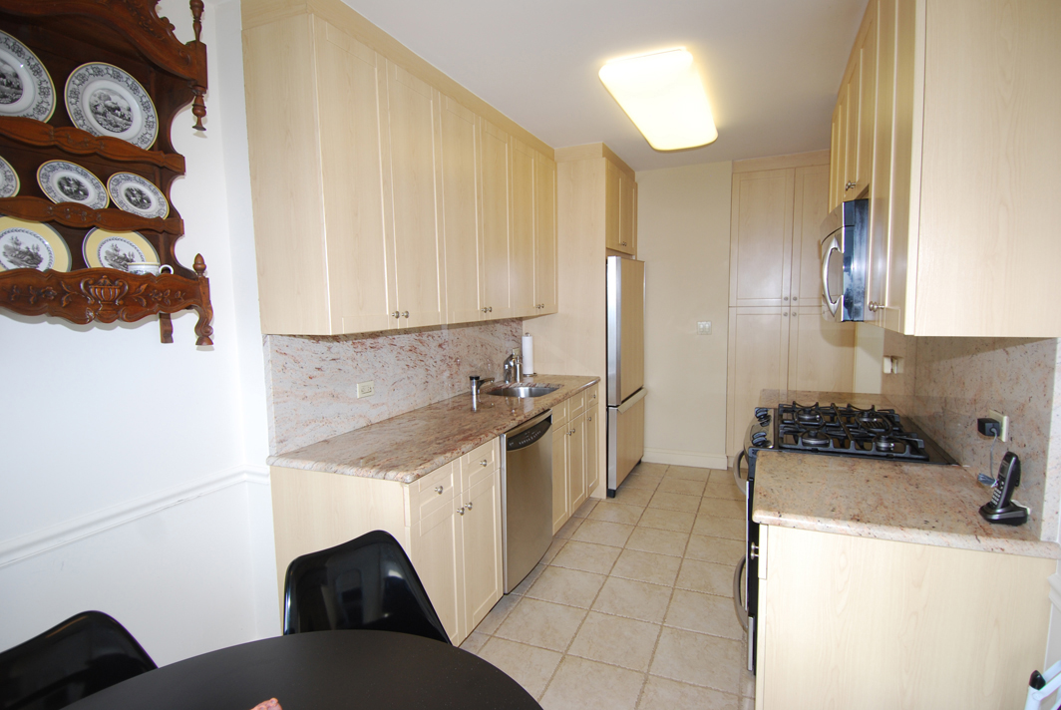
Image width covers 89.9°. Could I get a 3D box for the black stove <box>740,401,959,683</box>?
[{"bbox_3d":[1.204,0.739,2.180,0.675,0.940,0.780,1,5,23],"label":"black stove"}]

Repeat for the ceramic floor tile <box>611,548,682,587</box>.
[{"bbox_3d":[0.641,1.164,2.912,0.334,0.015,0.334,1,6,24],"label":"ceramic floor tile"}]

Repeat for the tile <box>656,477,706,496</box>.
[{"bbox_3d":[1.179,1.031,4.144,0.334,0.015,0.334,1,6,24],"label":"tile"}]

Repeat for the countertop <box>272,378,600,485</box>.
[{"bbox_3d":[-0.245,0.288,2.942,0.644,0.036,2.301,1,6,24],"label":"countertop"}]

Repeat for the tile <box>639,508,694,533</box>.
[{"bbox_3d":[0.917,1.105,3.544,0.332,0.010,0.336,1,5,23],"label":"tile"}]

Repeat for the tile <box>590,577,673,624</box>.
[{"bbox_3d":[0.507,1.208,2.617,0.334,0.010,0.330,1,6,24],"label":"tile"}]

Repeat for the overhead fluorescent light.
[{"bbox_3d":[0.801,-1.414,3.084,0.440,0.090,1.280,1,5,23],"label":"overhead fluorescent light"}]

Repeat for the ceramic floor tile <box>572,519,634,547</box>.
[{"bbox_3d":[0.465,1.126,3.355,0.334,0.015,0.334,1,6,24],"label":"ceramic floor tile"}]

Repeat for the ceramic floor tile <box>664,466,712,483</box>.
[{"bbox_3d":[1.321,1.002,4.469,0.334,0.010,0.330,1,6,24],"label":"ceramic floor tile"}]

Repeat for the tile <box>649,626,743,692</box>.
[{"bbox_3d":[0.681,1.235,2.160,0.334,0.015,0.334,1,6,24],"label":"tile"}]

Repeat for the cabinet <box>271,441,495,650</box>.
[{"bbox_3d":[-0.533,0.814,2.145,0.626,0.870,0.632,1,5,23],"label":"cabinet"}]

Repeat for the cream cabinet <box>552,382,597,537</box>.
[{"bbox_3d":[0.045,0.657,3.599,0.575,0.821,0.913,1,6,24],"label":"cream cabinet"}]

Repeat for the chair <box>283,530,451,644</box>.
[{"bbox_3d":[-0.374,0.919,1.239,0.490,0.810,0.530,-4,6,-28],"label":"chair"}]

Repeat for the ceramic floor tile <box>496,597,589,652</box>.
[{"bbox_3d":[0.056,1.221,2.410,0.332,0.010,0.336,1,5,23],"label":"ceramic floor tile"}]

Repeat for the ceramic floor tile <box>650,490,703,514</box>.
[{"bbox_3d":[1.050,1.071,3.851,0.334,0.010,0.330,1,6,24],"label":"ceramic floor tile"}]

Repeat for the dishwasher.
[{"bbox_3d":[-0.256,0.736,2.883,0.598,0.818,0.615,1,6,24],"label":"dishwasher"}]

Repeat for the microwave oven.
[{"bbox_3d":[1.317,-0.340,2.023,0.390,0.395,0.760,1,5,23],"label":"microwave oven"}]

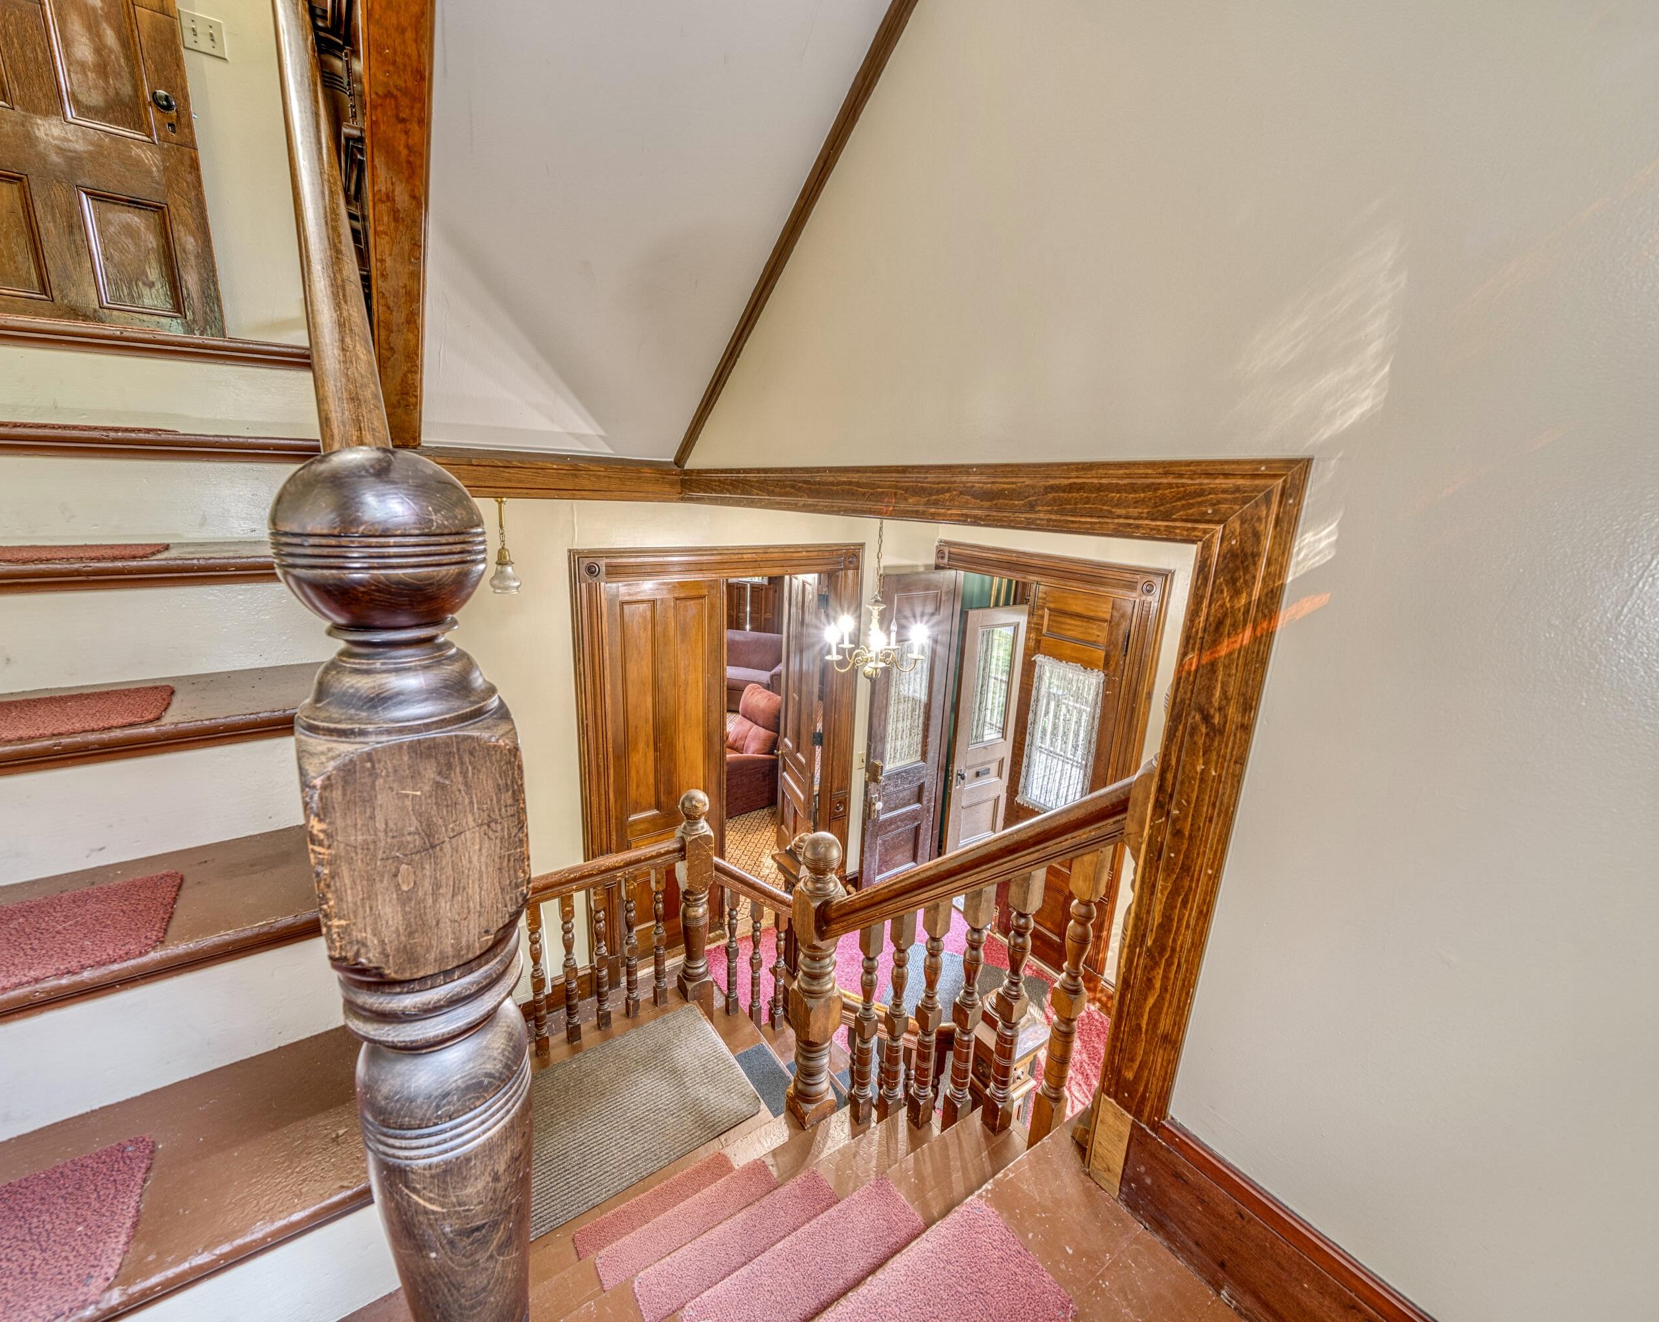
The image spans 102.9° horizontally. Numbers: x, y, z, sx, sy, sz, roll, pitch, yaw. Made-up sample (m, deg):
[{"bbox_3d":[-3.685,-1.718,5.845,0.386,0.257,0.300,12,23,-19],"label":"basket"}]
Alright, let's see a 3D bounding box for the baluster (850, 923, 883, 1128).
[{"bbox_3d":[0.106,0.995,1.827,0.045,0.649,0.045,-8,18,-34],"label":"baluster"}]

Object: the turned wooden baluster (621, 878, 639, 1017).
[{"bbox_3d":[-0.772,1.121,2.584,0.042,0.612,0.042,-8,18,-35],"label":"turned wooden baluster"}]

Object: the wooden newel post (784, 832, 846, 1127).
[{"bbox_3d":[-0.040,0.977,2.027,0.118,0.975,0.118,-8,18,-34],"label":"wooden newel post"}]

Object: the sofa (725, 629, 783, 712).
[{"bbox_3d":[-1.345,0.099,8.637,2.000,0.880,0.880,7,15,16],"label":"sofa"}]

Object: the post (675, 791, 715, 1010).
[{"bbox_3d":[-0.548,0.966,2.698,0.113,0.937,0.113,-8,18,-35],"label":"post"}]

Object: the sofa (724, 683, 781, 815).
[{"bbox_3d":[-0.850,0.727,6.040,0.950,1.000,0.980,-8,18,-34],"label":"sofa"}]

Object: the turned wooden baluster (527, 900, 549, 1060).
[{"bbox_3d":[-0.988,1.075,2.234,0.042,0.605,0.042,-8,18,-34],"label":"turned wooden baluster"}]

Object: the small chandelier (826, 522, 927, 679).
[{"bbox_3d":[0.247,-0.301,3.344,0.524,0.822,0.524,2,14,-1],"label":"small chandelier"}]

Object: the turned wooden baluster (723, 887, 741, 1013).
[{"bbox_3d":[-0.426,1.272,2.889,0.042,0.624,0.042,-8,18,-35],"label":"turned wooden baluster"}]

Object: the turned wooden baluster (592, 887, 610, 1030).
[{"bbox_3d":[-0.866,1.133,2.516,0.042,0.612,0.042,-8,18,-35],"label":"turned wooden baluster"}]

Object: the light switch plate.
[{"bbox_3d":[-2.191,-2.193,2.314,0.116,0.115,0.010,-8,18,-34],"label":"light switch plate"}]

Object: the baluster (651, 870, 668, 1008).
[{"bbox_3d":[-0.677,1.108,2.652,0.042,0.612,0.042,-8,18,-35],"label":"baluster"}]

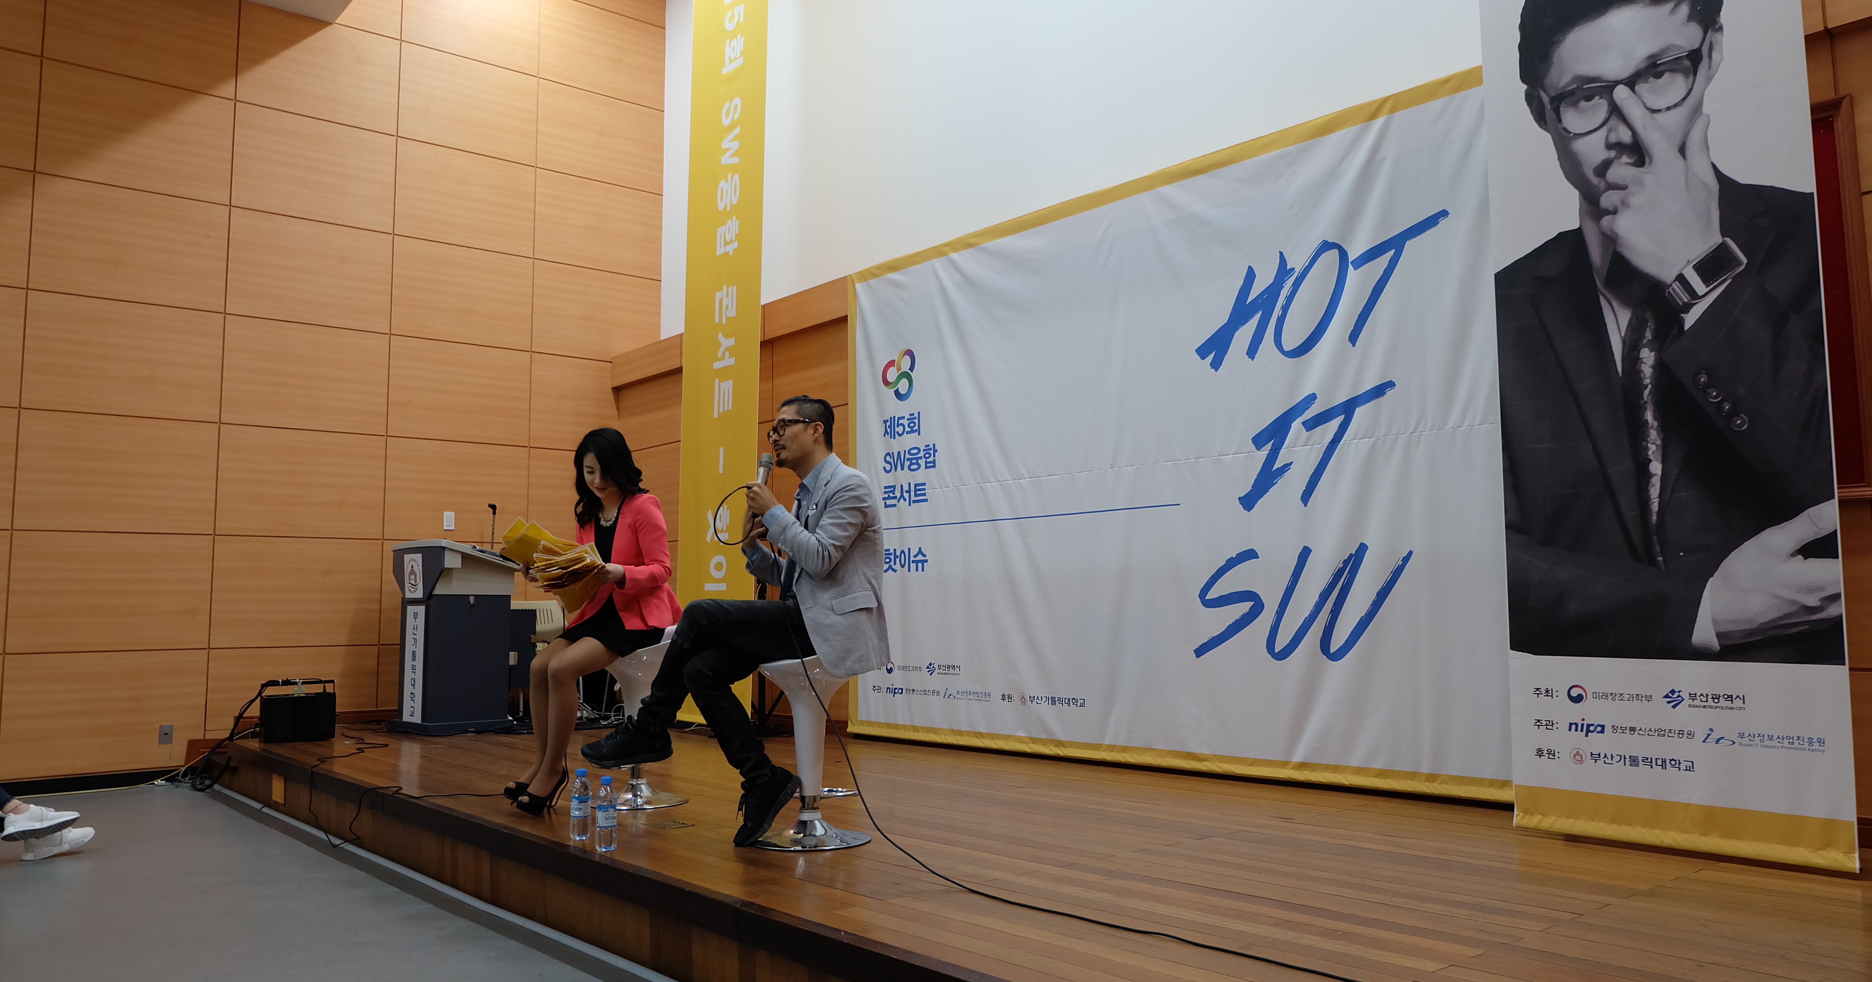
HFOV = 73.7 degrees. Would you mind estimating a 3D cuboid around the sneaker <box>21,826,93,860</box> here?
[{"bbox_3d":[-3.658,1.440,5.183,0.100,0.100,0.265,-5,5,41],"label":"sneaker"}]

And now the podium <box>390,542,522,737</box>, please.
[{"bbox_3d":[-3.040,0.905,7.802,0.570,1.140,0.860,4,-7,-38],"label":"podium"}]

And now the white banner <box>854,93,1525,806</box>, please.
[{"bbox_3d":[0.822,-0.097,5.876,0.040,2.710,4.004,4,-7,-42],"label":"white banner"}]

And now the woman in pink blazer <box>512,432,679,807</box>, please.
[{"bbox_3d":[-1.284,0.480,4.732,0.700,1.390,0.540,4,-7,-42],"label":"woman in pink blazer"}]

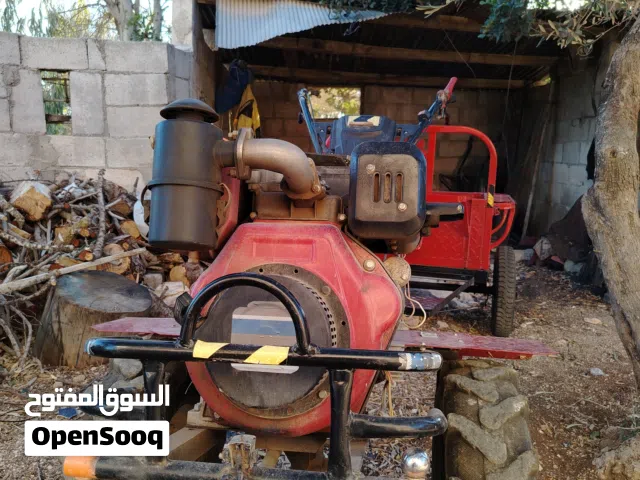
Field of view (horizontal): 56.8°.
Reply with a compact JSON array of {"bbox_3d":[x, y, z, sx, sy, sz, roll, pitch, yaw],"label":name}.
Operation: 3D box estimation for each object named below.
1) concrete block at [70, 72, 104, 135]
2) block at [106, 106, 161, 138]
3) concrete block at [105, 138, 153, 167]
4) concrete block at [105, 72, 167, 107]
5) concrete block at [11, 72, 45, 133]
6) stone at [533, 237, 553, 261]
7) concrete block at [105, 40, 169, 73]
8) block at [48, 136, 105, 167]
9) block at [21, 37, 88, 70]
[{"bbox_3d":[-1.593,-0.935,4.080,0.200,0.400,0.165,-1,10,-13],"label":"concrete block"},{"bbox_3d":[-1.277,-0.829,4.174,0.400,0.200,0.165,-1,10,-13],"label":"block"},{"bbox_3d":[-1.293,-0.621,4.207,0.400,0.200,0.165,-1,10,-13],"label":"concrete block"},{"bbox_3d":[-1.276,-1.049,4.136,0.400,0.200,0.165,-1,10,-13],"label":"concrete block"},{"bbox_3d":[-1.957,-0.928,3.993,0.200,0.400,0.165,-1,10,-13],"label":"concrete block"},{"bbox_3d":[2.125,0.081,5.650,0.180,0.220,0.180,-1,10,-13],"label":"stone"},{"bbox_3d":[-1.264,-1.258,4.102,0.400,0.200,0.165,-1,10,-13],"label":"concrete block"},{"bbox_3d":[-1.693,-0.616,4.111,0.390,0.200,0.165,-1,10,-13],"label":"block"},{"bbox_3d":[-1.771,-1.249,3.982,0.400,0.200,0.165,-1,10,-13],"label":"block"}]

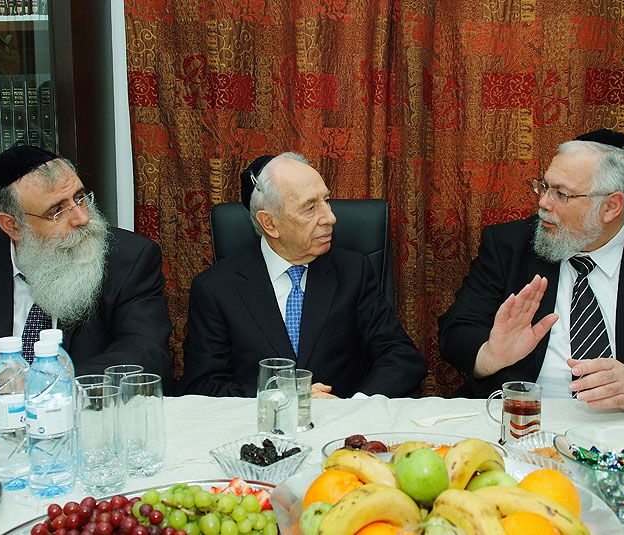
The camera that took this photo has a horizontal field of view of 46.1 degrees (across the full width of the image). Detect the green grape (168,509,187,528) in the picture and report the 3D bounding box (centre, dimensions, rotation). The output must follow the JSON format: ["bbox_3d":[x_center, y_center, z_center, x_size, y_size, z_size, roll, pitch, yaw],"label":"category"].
[{"bbox_3d":[-0.154,0.288,0.839,0.021,0.022,0.021,0,7,0],"label":"green grape"}]

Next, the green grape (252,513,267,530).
[{"bbox_3d":[-0.062,0.300,0.865,0.018,0.021,0.019,0,7,0],"label":"green grape"}]

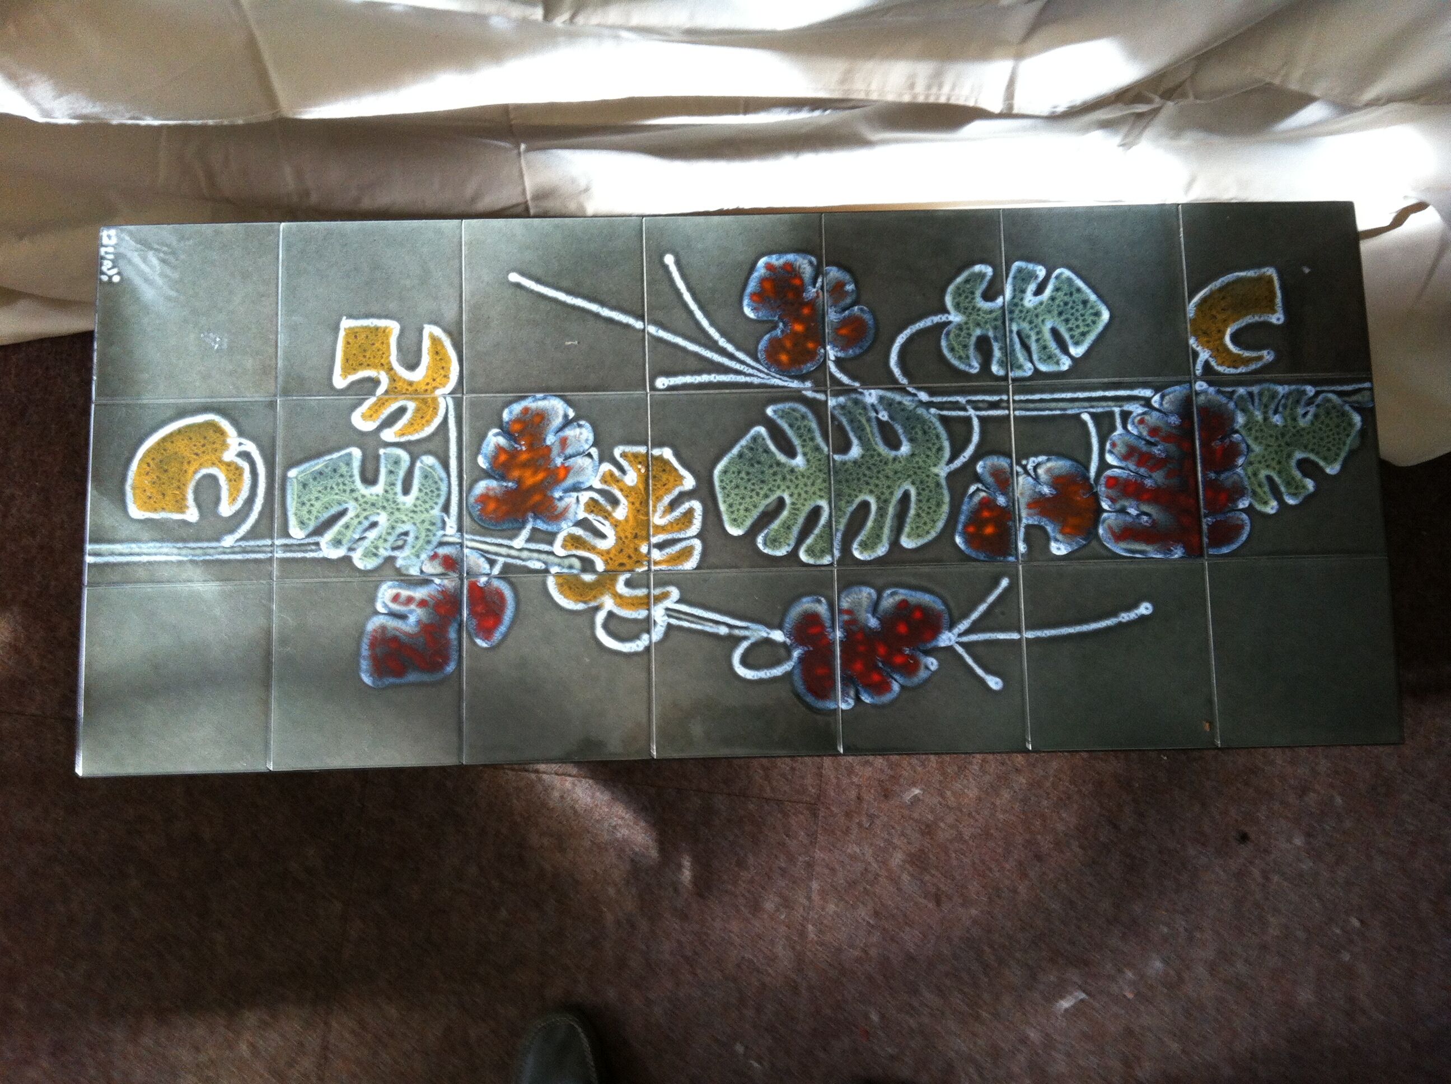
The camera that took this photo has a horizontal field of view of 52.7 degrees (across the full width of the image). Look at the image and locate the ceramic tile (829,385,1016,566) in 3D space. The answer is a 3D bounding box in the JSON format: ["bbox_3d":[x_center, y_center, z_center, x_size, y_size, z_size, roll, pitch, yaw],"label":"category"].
[{"bbox_3d":[0.162,-0.054,1.200,0.150,0.010,0.150,-1,81,-1],"label":"ceramic tile"}]

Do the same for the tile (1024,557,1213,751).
[{"bbox_3d":[0.316,0.091,1.180,0.150,0.010,0.150,-1,82,-1],"label":"tile"}]

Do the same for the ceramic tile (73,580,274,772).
[{"bbox_3d":[-0.434,0.108,1.168,0.150,0.010,0.150,-1,82,-1],"label":"ceramic tile"}]

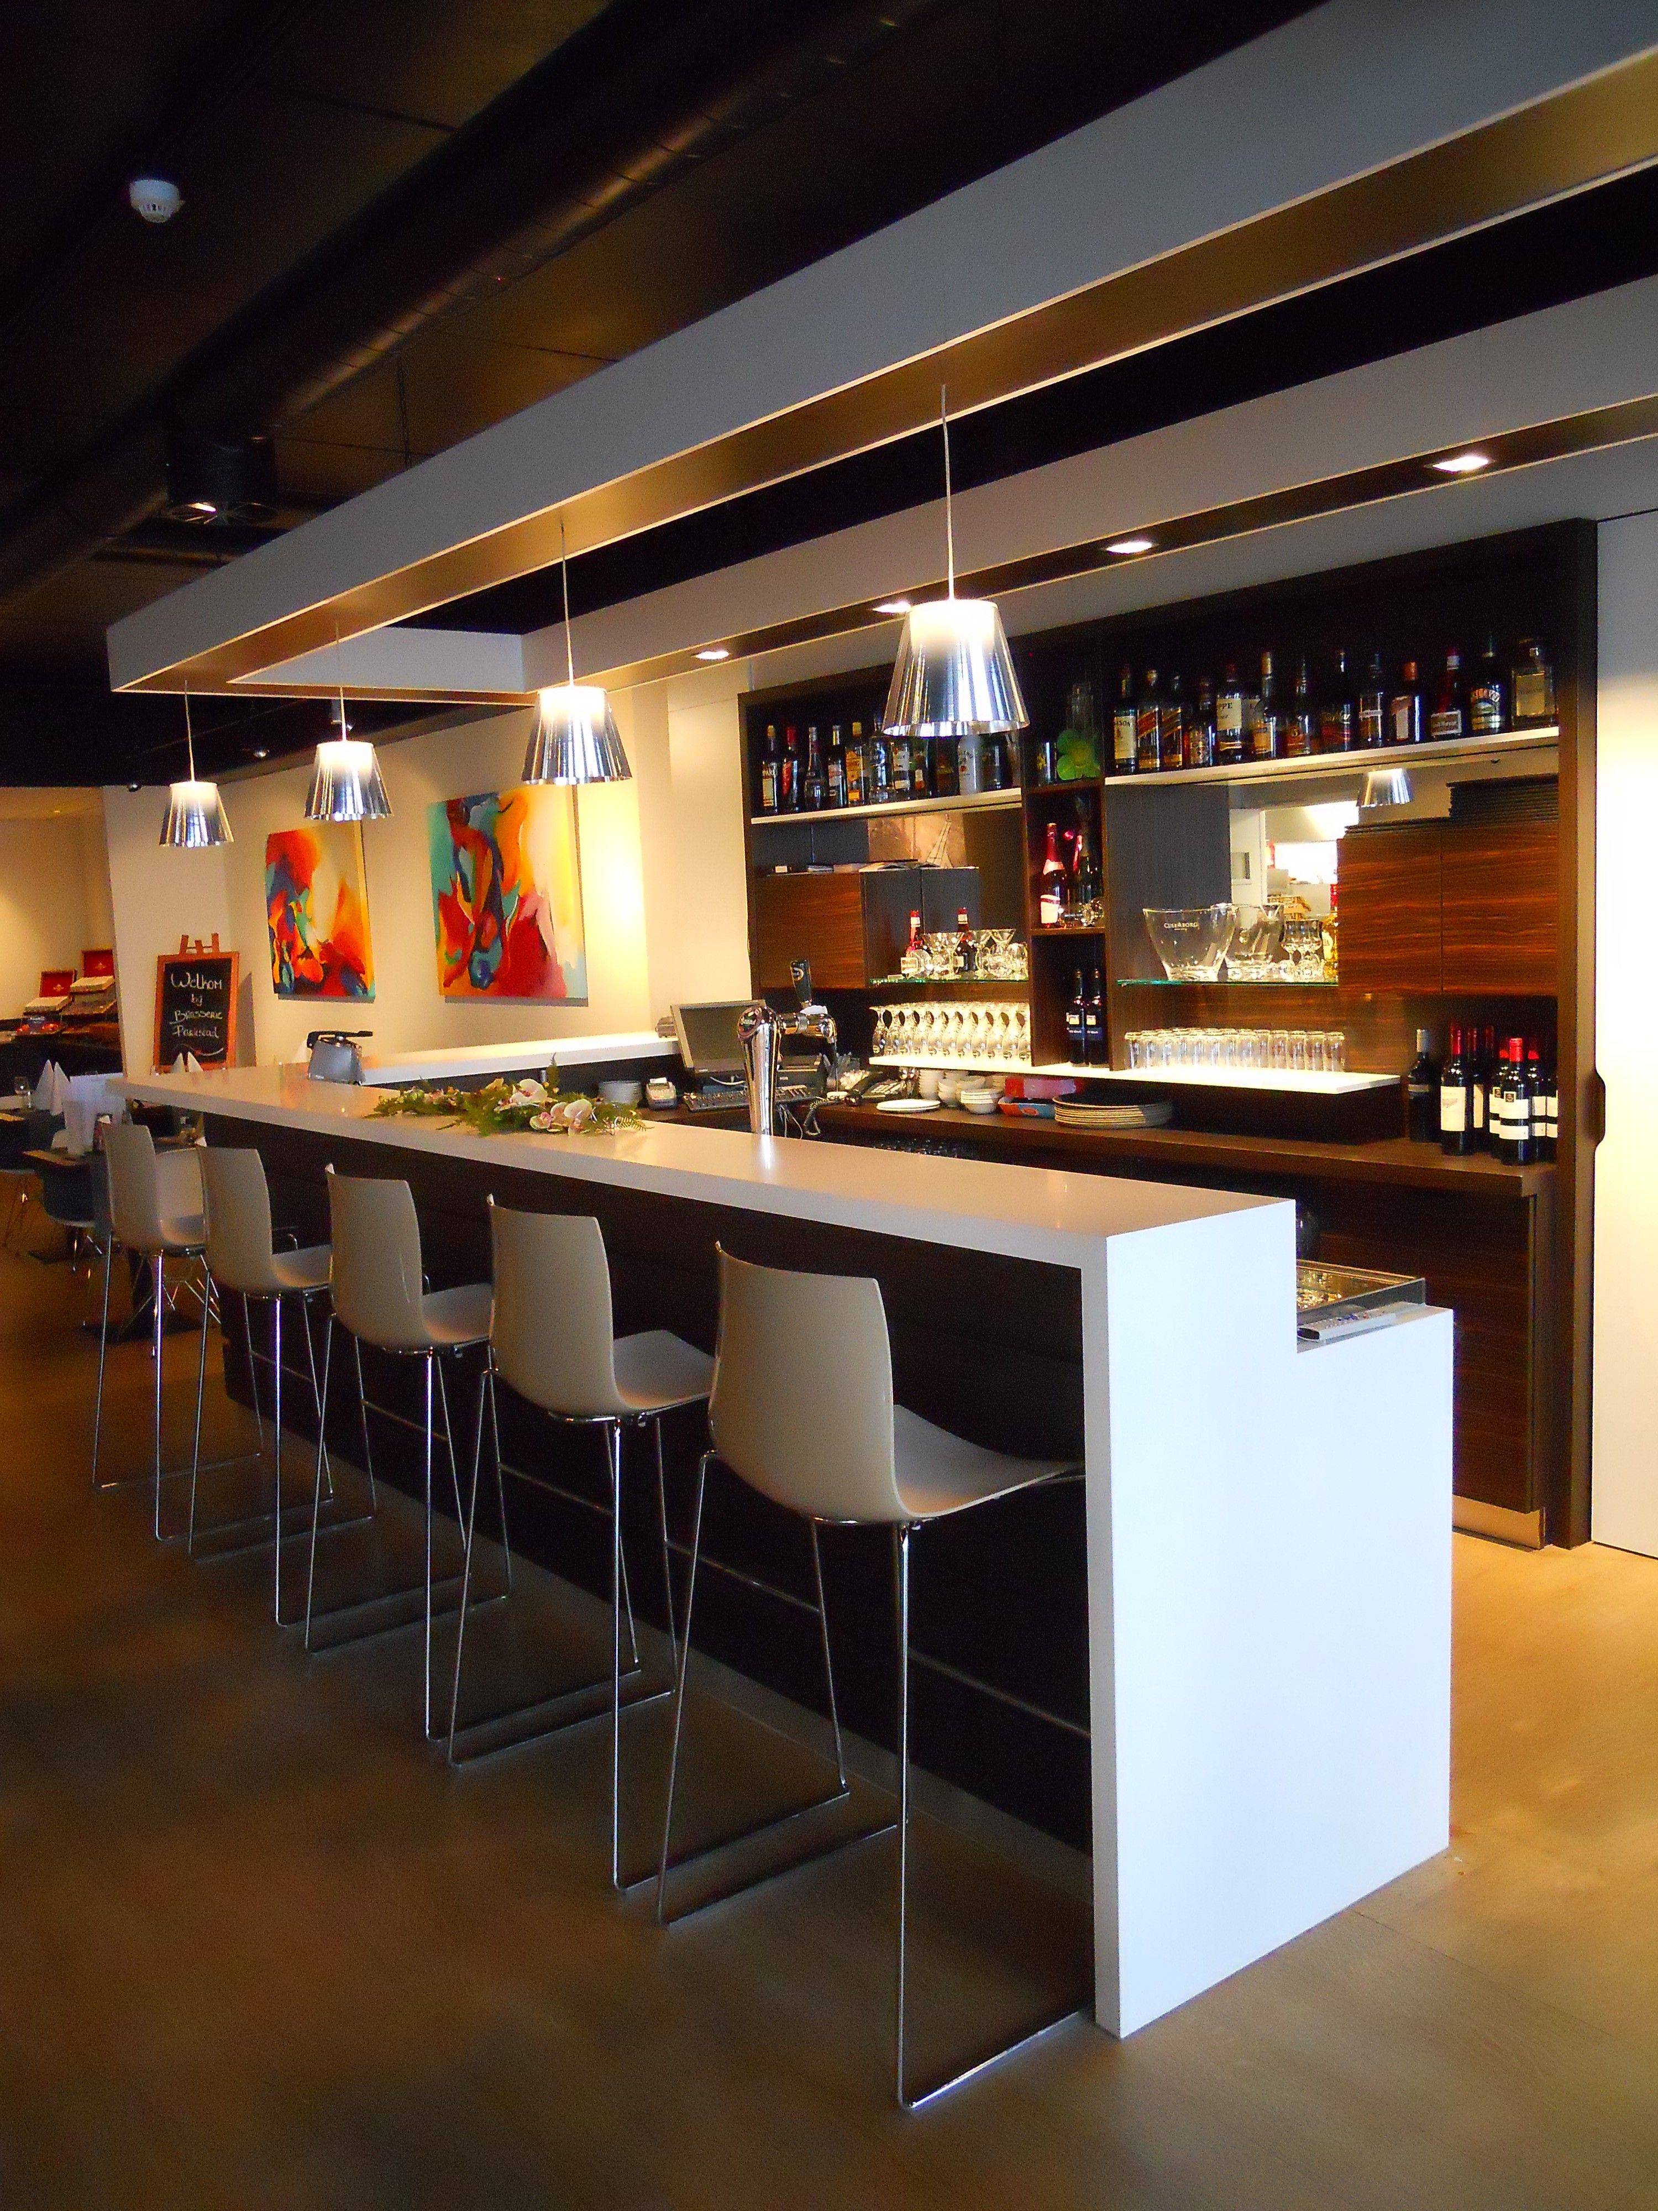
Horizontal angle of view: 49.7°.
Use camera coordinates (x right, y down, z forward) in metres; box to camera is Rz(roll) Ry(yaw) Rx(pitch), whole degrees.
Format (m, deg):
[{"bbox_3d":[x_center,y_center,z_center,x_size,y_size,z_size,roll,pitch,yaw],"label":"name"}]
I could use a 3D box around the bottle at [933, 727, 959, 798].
[{"bbox_3d":[0.382,-1.144,5.819,0.081,0.293,0.081,-2,6,0],"label":"bottle"}]

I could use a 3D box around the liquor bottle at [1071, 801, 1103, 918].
[{"bbox_3d":[0.781,-0.724,5.412,0.099,0.358,0.099,-2,6,0],"label":"liquor bottle"}]

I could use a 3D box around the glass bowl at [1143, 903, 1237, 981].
[{"bbox_3d":[1.037,-0.470,5.134,0.253,0.224,0.271,-2,6,0],"label":"glass bowl"}]

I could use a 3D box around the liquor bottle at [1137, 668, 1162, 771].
[{"bbox_3d":[0.940,-1.122,5.237,0.078,0.304,0.078,2,7,33],"label":"liquor bottle"}]

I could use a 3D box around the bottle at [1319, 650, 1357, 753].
[{"bbox_3d":[1.313,-1.042,4.623,0.089,0.267,0.091,-7,7,-37],"label":"bottle"}]

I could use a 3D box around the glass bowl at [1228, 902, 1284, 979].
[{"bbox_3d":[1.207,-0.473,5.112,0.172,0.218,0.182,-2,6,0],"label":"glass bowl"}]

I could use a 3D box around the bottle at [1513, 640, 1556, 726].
[{"bbox_3d":[1.652,-0.984,4.192,0.086,0.214,0.099,-7,7,-37],"label":"bottle"}]

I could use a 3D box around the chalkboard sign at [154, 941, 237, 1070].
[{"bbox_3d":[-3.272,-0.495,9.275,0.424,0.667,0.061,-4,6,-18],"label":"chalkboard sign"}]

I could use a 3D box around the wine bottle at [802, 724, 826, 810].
[{"bbox_3d":[-0.052,-1.219,6.504,0.080,0.315,0.080,-2,6,0],"label":"wine bottle"}]

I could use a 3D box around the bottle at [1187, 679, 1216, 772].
[{"bbox_3d":[1.062,-1.087,5.085,0.080,0.257,0.080,2,7,32],"label":"bottle"}]

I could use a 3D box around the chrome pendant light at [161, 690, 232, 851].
[{"bbox_3d":[-2.025,-1.067,5.681,0.234,0.468,0.234,-7,7,-37],"label":"chrome pendant light"}]

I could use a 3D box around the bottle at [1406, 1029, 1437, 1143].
[{"bbox_3d":[1.651,-0.061,4.969,0.075,0.315,0.075,-6,7,-38],"label":"bottle"}]

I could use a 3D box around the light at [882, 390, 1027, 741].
[{"bbox_3d":[0.193,-0.861,2.821,0.237,0.532,0.237,-2,6,0],"label":"light"}]

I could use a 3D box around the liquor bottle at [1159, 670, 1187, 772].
[{"bbox_3d":[0.997,-1.107,5.166,0.078,0.283,0.078,3,7,40],"label":"liquor bottle"}]

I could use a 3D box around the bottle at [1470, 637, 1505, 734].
[{"bbox_3d":[1.616,-1.030,4.391,0.084,0.242,0.084,1,7,30],"label":"bottle"}]

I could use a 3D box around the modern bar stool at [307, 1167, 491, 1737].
[{"bbox_3d":[-0.805,0.673,3.868,0.527,1.093,0.613,-6,7,-38],"label":"modern bar stool"}]

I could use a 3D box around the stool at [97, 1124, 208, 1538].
[{"bbox_3d":[-1.742,0.556,4.999,0.515,1.071,0.576,-7,7,-37],"label":"stool"}]

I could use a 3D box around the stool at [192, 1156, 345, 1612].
[{"bbox_3d":[-1.292,0.627,4.489,0.527,1.093,0.613,-6,7,-38],"label":"stool"}]

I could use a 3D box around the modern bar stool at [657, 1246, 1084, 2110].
[{"bbox_3d":[0.098,0.756,2.717,0.527,1.093,0.613,-6,7,-38],"label":"modern bar stool"}]

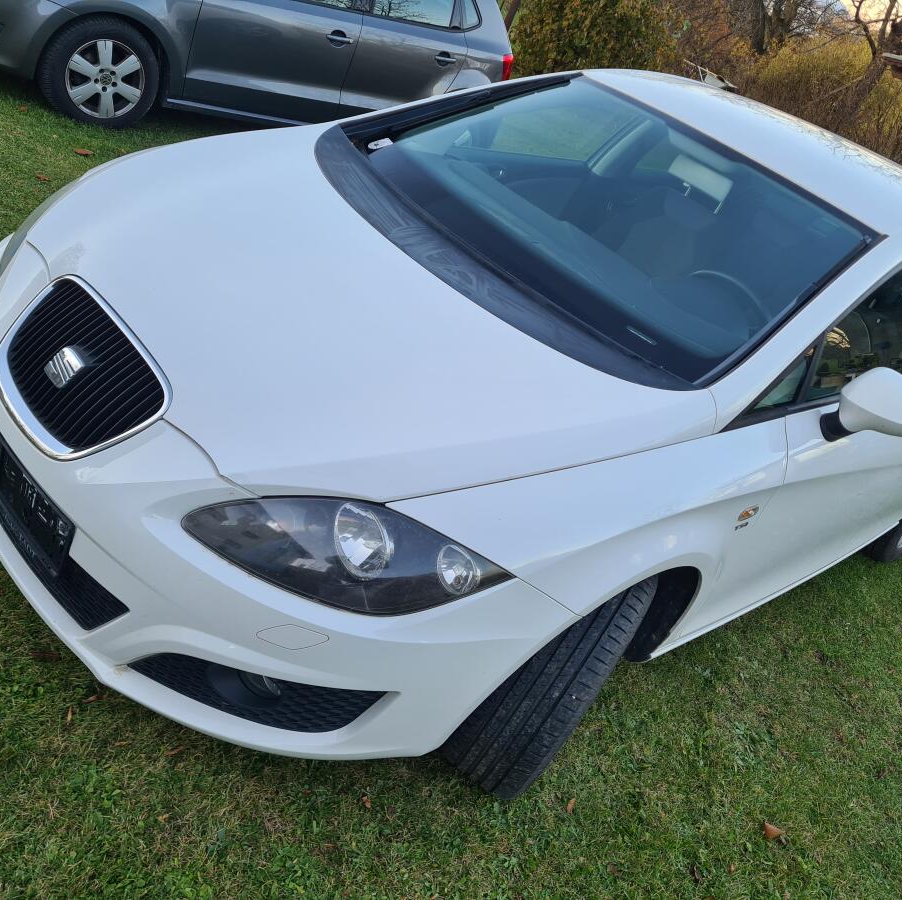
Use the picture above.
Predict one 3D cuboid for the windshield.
[{"bbox_3d":[0.398,-0.691,2.404,0.985,0.120,1.340,-30,55,-27],"label":"windshield"}]

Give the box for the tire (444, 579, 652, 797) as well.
[{"bbox_3d":[0.235,0.481,2.059,0.210,0.630,0.630,32,29,10],"label":"tire"}]

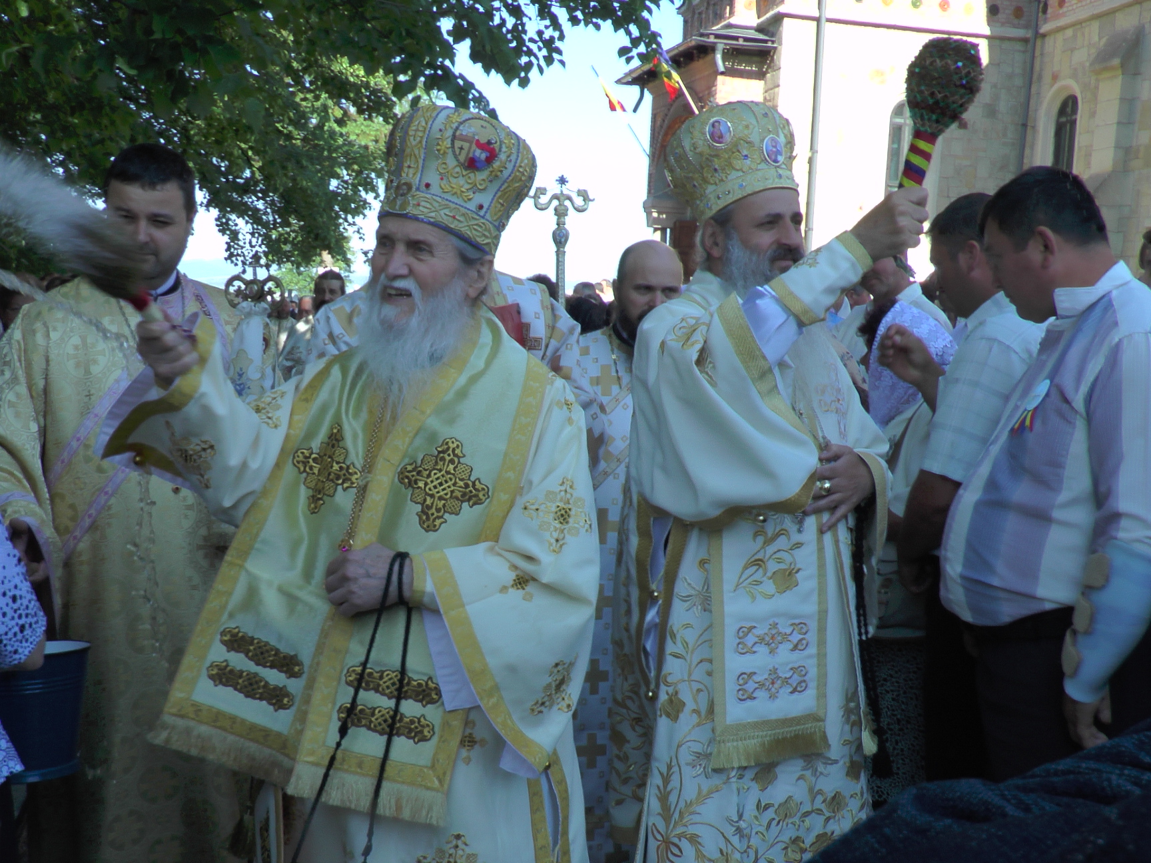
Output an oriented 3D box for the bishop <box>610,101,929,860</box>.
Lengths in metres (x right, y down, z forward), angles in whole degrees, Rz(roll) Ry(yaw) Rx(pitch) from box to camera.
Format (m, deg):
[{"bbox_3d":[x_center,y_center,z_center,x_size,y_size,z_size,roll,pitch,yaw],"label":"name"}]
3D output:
[{"bbox_3d":[0.365,0.336,2.319,0.580,1.880,0.640,-5,11,-35],"label":"bishop"}]

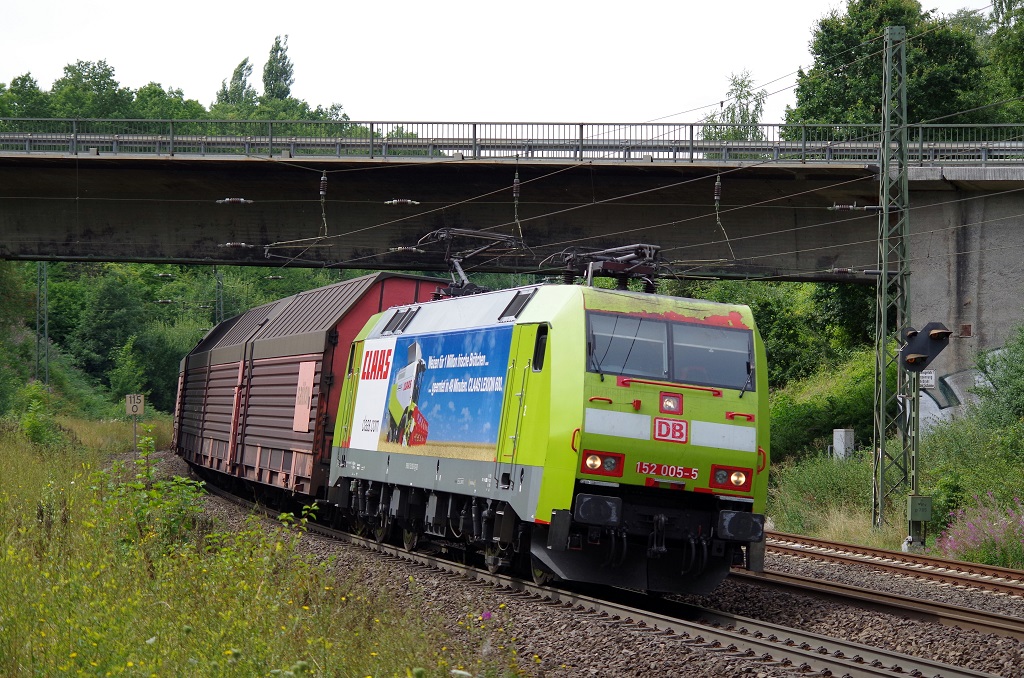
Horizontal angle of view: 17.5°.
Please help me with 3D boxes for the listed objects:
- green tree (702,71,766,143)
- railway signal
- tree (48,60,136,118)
[{"bbox_3d":[7.063,-6.071,105.953,2.200,5.000,2.200,0,-1,0],"label":"green tree"},{"bbox_3d":[7.835,0.157,62.800,0.930,0.930,0.450,0,-1,-15],"label":"railway signal"},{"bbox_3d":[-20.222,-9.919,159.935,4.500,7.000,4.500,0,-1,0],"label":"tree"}]

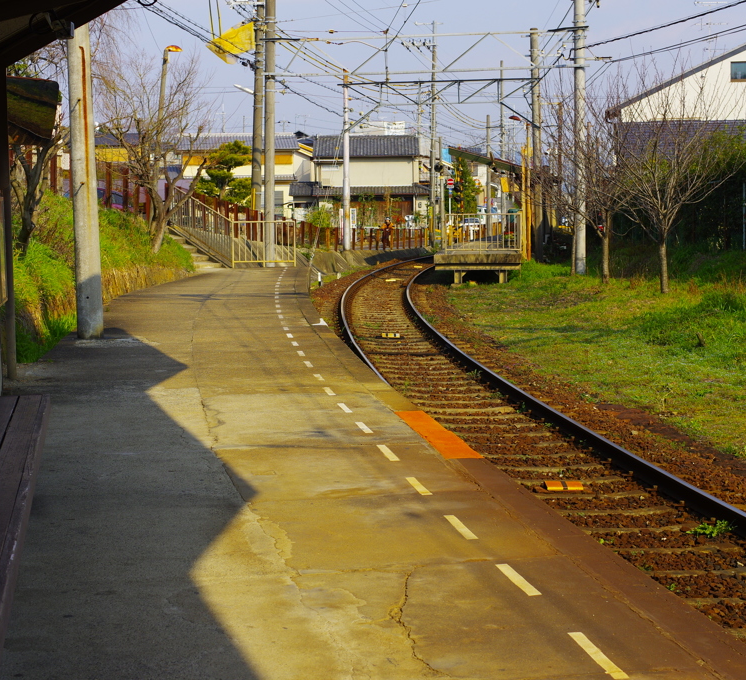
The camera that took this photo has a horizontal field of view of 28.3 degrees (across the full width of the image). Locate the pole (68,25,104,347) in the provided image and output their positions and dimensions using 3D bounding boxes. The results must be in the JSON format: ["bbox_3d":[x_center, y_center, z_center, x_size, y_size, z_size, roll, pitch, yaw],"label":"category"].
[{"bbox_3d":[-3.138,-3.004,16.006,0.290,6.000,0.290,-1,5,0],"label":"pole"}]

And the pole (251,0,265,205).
[{"bbox_3d":[-3.576,-7.241,46.135,0.330,8.000,0.330,1,5,0],"label":"pole"}]

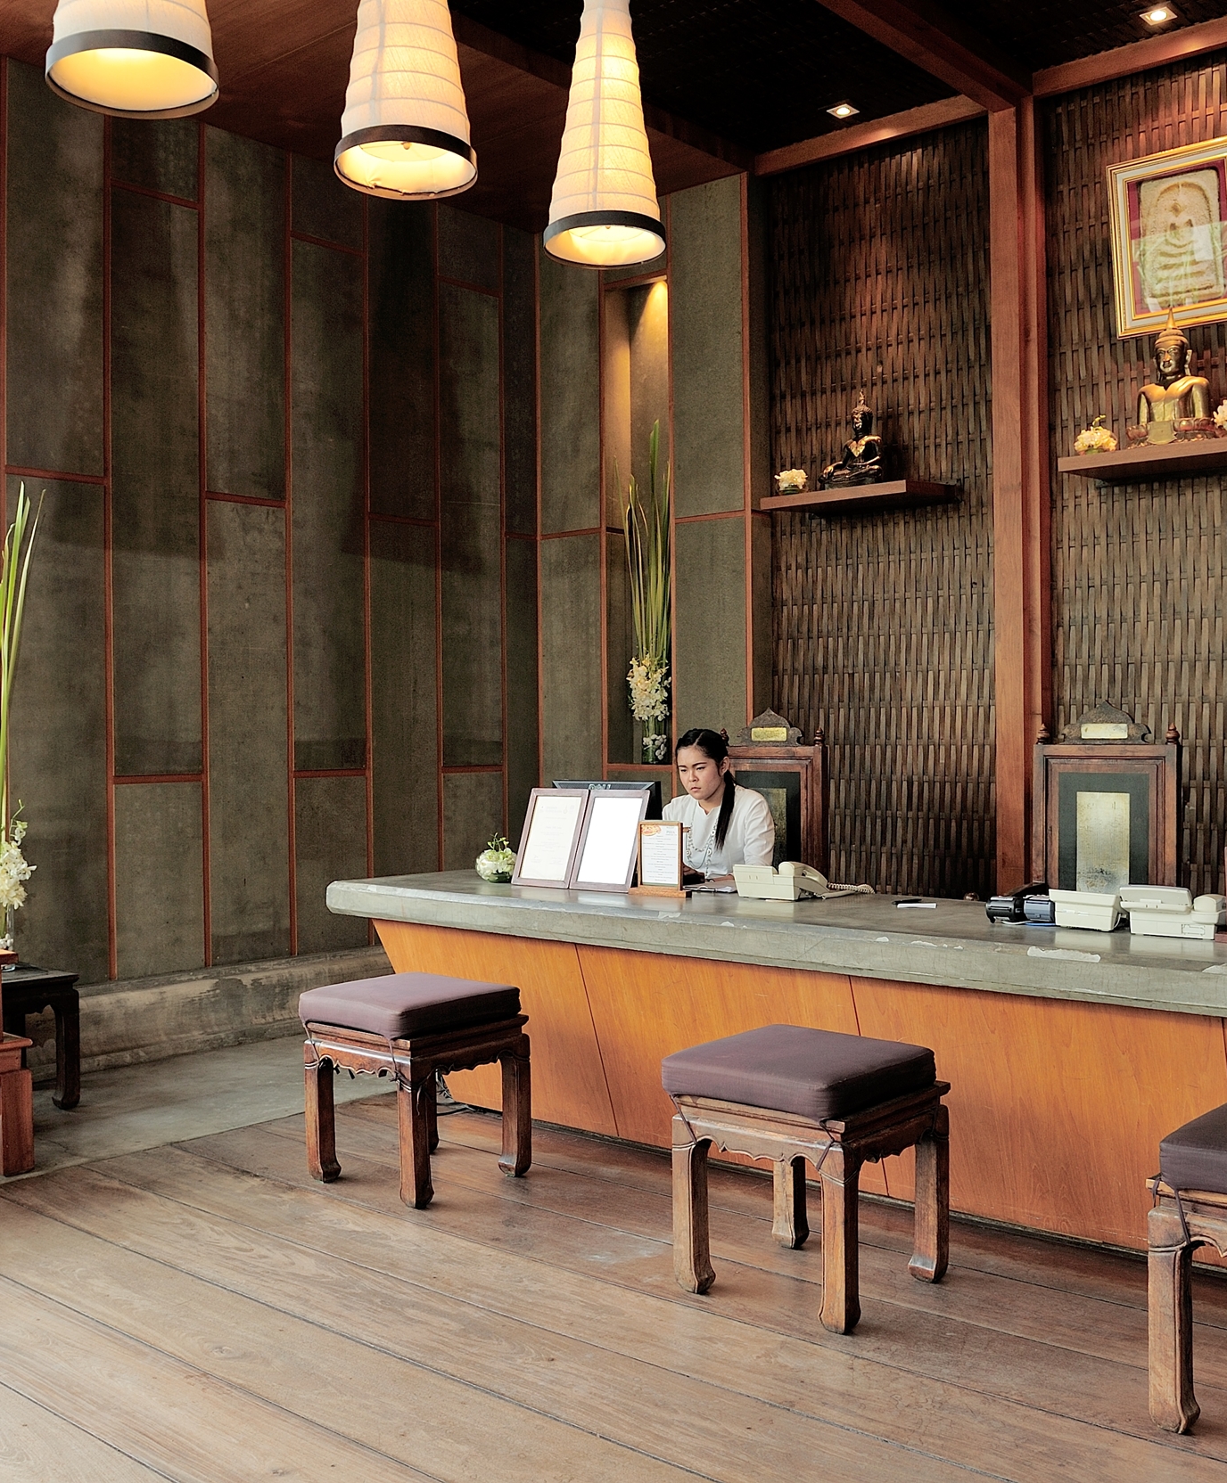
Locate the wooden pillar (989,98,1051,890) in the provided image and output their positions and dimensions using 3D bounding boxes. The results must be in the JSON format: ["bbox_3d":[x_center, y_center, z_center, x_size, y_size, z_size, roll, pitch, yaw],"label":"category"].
[{"bbox_3d":[1.589,-0.660,5.834,0.188,3.630,0.188,0,1,40],"label":"wooden pillar"}]

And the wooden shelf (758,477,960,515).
[{"bbox_3d":[1.011,-0.992,6.161,0.681,0.045,0.429,0,1,40],"label":"wooden shelf"}]

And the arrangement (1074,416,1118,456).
[{"bbox_3d":[1.743,-1.103,5.364,0.145,0.128,0.145,0,1,39],"label":"arrangement"}]

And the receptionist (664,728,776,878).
[{"bbox_3d":[0.373,0.583,4.956,0.460,1.200,0.600,0,1,39],"label":"receptionist"}]

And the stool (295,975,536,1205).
[{"bbox_3d":[-0.534,0.925,4.015,0.423,0.508,0.429,0,1,40],"label":"stool"}]

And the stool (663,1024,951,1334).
[{"bbox_3d":[0.447,0.952,3.310,0.435,0.505,0.445,0,1,39],"label":"stool"}]

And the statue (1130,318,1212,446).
[{"bbox_3d":[1.955,-1.259,5.212,0.260,0.425,0.170,0,1,39],"label":"statue"}]

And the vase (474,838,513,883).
[{"bbox_3d":[-0.376,0.376,4.812,0.136,0.157,0.136,0,0,0],"label":"vase"}]

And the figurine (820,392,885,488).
[{"bbox_3d":[0.968,-1.218,6.027,0.240,0.365,0.145,0,1,39],"label":"figurine"}]

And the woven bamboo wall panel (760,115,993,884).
[{"bbox_3d":[1.159,-0.674,6.337,1.119,3.654,0.050,0,1,40],"label":"woven bamboo wall panel"}]

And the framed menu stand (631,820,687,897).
[{"bbox_3d":[0.143,0.347,4.377,0.180,0.214,0.050,0,1,34],"label":"framed menu stand"}]

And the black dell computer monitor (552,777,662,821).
[{"bbox_3d":[-0.013,0.294,4.882,0.440,0.324,0.170,0,1,37],"label":"black dell computer monitor"}]

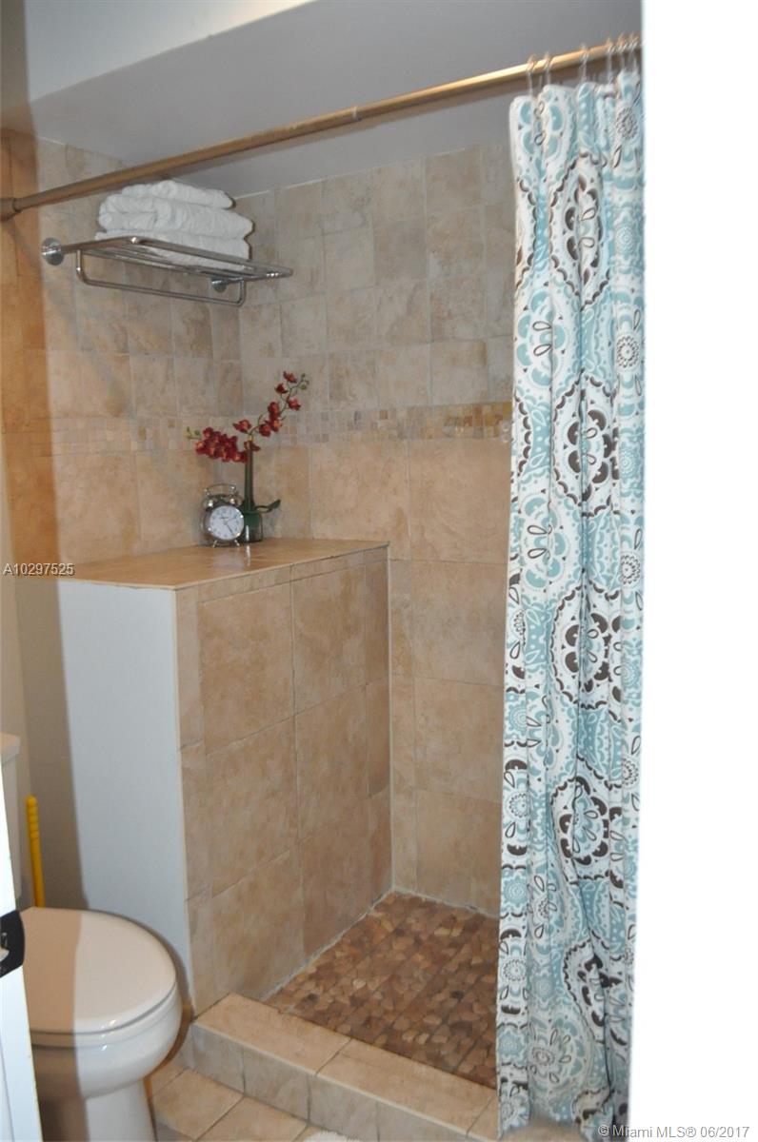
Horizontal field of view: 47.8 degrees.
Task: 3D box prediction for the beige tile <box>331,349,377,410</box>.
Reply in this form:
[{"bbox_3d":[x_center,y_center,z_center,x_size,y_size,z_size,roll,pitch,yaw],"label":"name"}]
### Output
[{"bbox_3d":[-0.070,-0.552,2.473,0.164,0.164,0.012,3,8,31],"label":"beige tile"}]

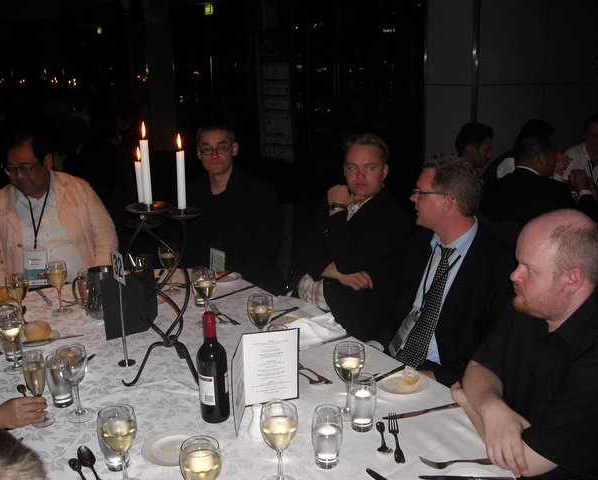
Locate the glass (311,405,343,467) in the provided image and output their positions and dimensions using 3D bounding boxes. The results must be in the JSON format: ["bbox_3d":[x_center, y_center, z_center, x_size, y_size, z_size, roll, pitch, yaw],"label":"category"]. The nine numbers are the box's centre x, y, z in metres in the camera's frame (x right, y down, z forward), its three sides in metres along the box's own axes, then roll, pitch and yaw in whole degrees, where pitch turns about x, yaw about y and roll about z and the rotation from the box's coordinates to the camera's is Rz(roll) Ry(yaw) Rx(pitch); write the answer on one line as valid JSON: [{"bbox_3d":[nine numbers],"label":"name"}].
[{"bbox_3d":[0.064,0.434,1.425,0.067,0.136,0.067,-1,14,0],"label":"glass"}]

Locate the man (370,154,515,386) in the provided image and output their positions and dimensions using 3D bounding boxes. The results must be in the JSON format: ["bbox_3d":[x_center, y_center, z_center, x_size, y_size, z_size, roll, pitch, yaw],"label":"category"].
[{"bbox_3d":[0.401,0.407,2.083,0.800,1.345,0.580,-12,18,-39],"label":"man"}]

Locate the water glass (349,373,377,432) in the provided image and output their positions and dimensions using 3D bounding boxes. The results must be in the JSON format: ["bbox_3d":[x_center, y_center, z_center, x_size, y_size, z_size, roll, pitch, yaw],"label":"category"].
[{"bbox_3d":[0.163,0.415,1.643,0.071,0.137,0.071,0,16,0],"label":"water glass"}]

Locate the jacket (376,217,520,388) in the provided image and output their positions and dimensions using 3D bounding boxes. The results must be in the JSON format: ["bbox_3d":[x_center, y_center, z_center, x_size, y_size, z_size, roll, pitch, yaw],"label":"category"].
[{"bbox_3d":[0.489,0.236,2.210,0.410,0.640,0.520,-11,19,-31],"label":"jacket"}]

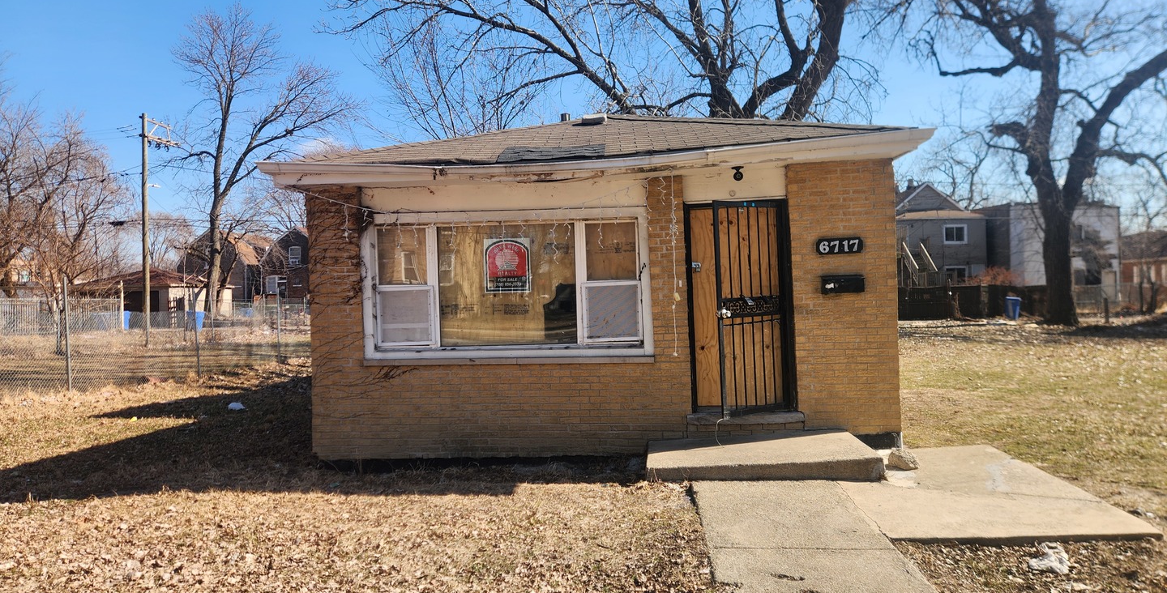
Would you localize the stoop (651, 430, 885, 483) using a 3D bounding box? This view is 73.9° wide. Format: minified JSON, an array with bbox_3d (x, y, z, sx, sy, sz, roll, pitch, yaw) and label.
[{"bbox_3d":[1.620,1.503,7.250,2.030,0.220,1.050,-1,0,5],"label":"stoop"}]

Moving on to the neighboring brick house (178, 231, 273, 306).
[{"bbox_3d":[-31.200,-1.825,72.000,6.100,8.000,12.500,-1,0,5],"label":"neighboring brick house"}]

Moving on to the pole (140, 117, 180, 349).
[{"bbox_3d":[-18.840,-2.860,34.300,0.500,10.100,2.600,-1,0,5],"label":"pole"}]

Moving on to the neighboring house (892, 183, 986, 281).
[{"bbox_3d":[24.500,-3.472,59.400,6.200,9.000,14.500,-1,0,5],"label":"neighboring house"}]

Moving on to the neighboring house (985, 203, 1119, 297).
[{"bbox_3d":[32.000,-2.676,57.400,6.900,7.100,13.500,-1,0,5],"label":"neighboring house"}]

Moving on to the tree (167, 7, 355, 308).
[{"bbox_3d":[-21.000,-8.800,51.000,12.300,20.500,11.500,-1,0,5],"label":"tree"}]

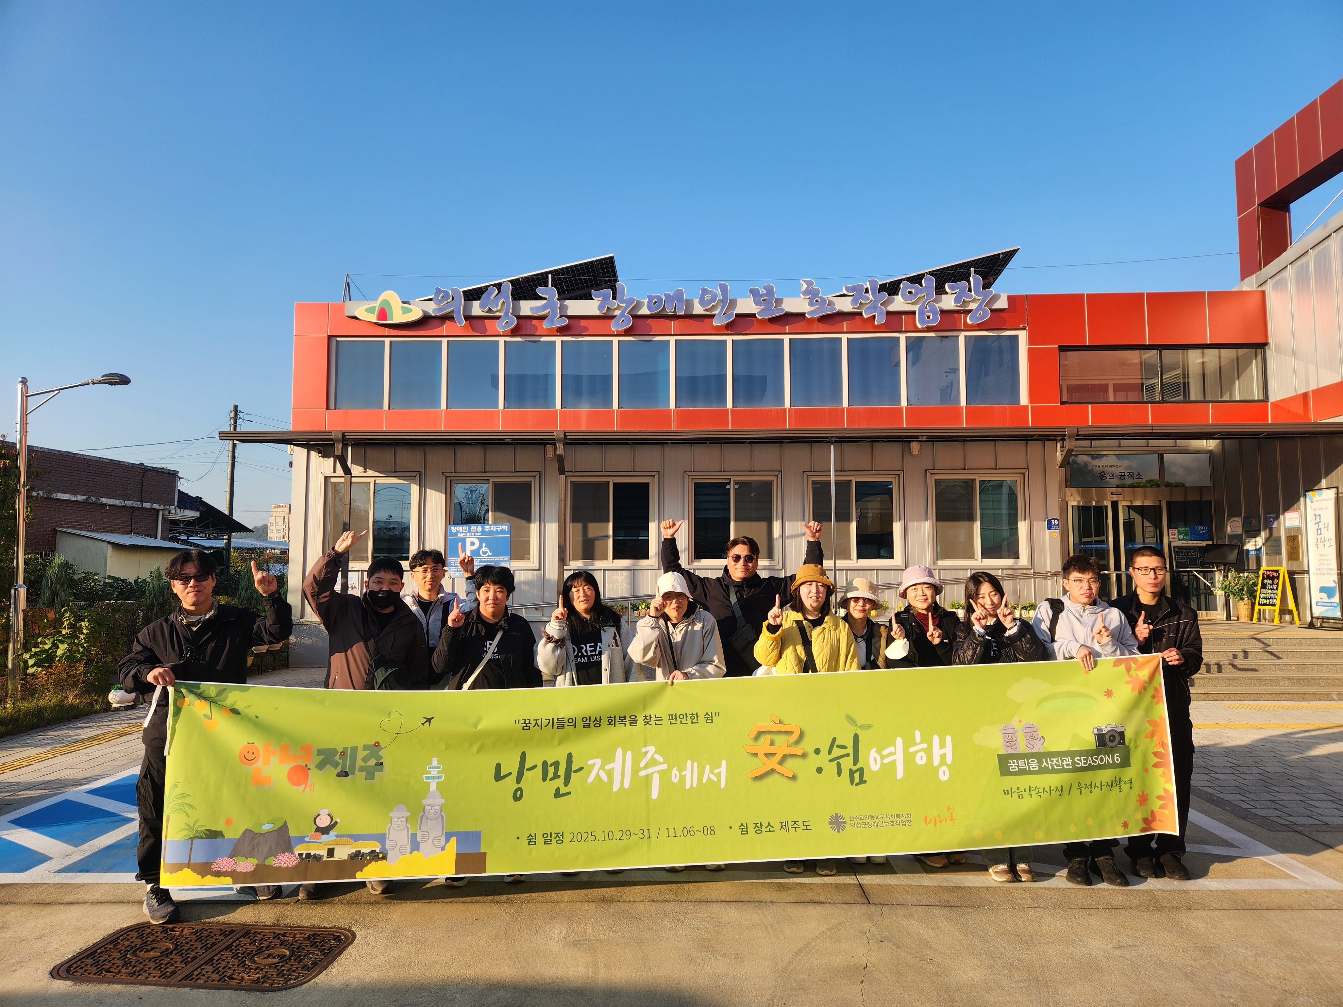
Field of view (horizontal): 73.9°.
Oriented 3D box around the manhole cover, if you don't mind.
[{"bbox_3d":[-1.952,1.908,3.737,1.074,0.040,0.560,-1,-4,6],"label":"manhole cover"}]

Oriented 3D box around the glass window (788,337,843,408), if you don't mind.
[{"bbox_3d":[2.501,-2.284,15.470,0.904,1.218,0.130,0,-4,2],"label":"glass window"}]

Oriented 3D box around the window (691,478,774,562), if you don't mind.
[{"bbox_3d":[1.045,0.278,15.335,1.422,1.445,0.130,0,-4,2],"label":"window"}]

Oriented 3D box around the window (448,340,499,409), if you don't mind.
[{"bbox_3d":[-3.357,-2.184,15.139,0.879,1.172,0.100,0,-4,2],"label":"window"}]

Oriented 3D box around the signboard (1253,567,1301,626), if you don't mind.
[{"bbox_3d":[9.761,1.498,14.400,0.450,0.940,0.500,0,-4,-3],"label":"signboard"}]

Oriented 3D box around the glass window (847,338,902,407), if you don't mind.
[{"bbox_3d":[3.327,-2.181,14.662,0.846,1.137,0.100,0,-4,2],"label":"glass window"}]

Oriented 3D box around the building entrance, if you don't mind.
[{"bbox_3d":[8.349,1.001,15.914,2.577,2.112,0.200,0,-4,2],"label":"building entrance"}]

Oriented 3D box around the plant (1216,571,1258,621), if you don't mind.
[{"bbox_3d":[9.781,1.602,15.391,0.660,0.869,0.620,0,-4,2],"label":"plant"}]

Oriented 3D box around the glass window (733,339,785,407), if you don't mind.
[{"bbox_3d":[1.457,-2.183,14.948,0.857,1.174,0.100,0,-4,2],"label":"glass window"}]

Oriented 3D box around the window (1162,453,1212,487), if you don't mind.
[{"bbox_3d":[9.214,-0.584,15.973,0.844,0.594,0.100,0,-4,2],"label":"window"}]

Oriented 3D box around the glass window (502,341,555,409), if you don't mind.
[{"bbox_3d":[-2.365,-2.138,14.842,0.814,1.151,0.100,0,-4,2],"label":"glass window"}]

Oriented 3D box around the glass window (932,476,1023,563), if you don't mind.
[{"bbox_3d":[5.187,0.257,15.162,1.460,1.464,0.130,0,-4,2],"label":"glass window"}]

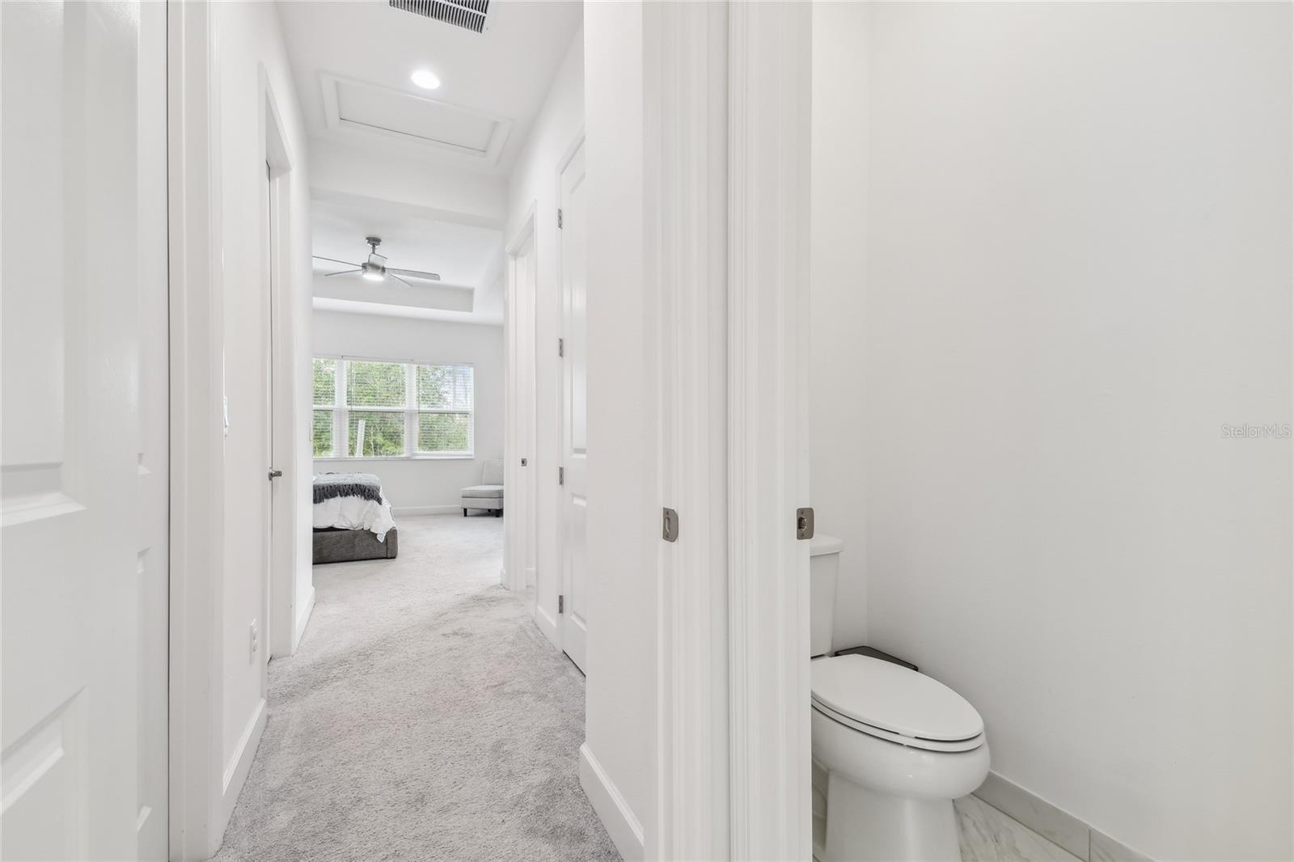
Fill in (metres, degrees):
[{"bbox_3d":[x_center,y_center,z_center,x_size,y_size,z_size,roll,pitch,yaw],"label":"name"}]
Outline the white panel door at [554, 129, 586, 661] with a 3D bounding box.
[{"bbox_3d":[-0.239,-0.118,2.479,0.112,2.512,0.870,0,0,-27],"label":"white panel door"}]

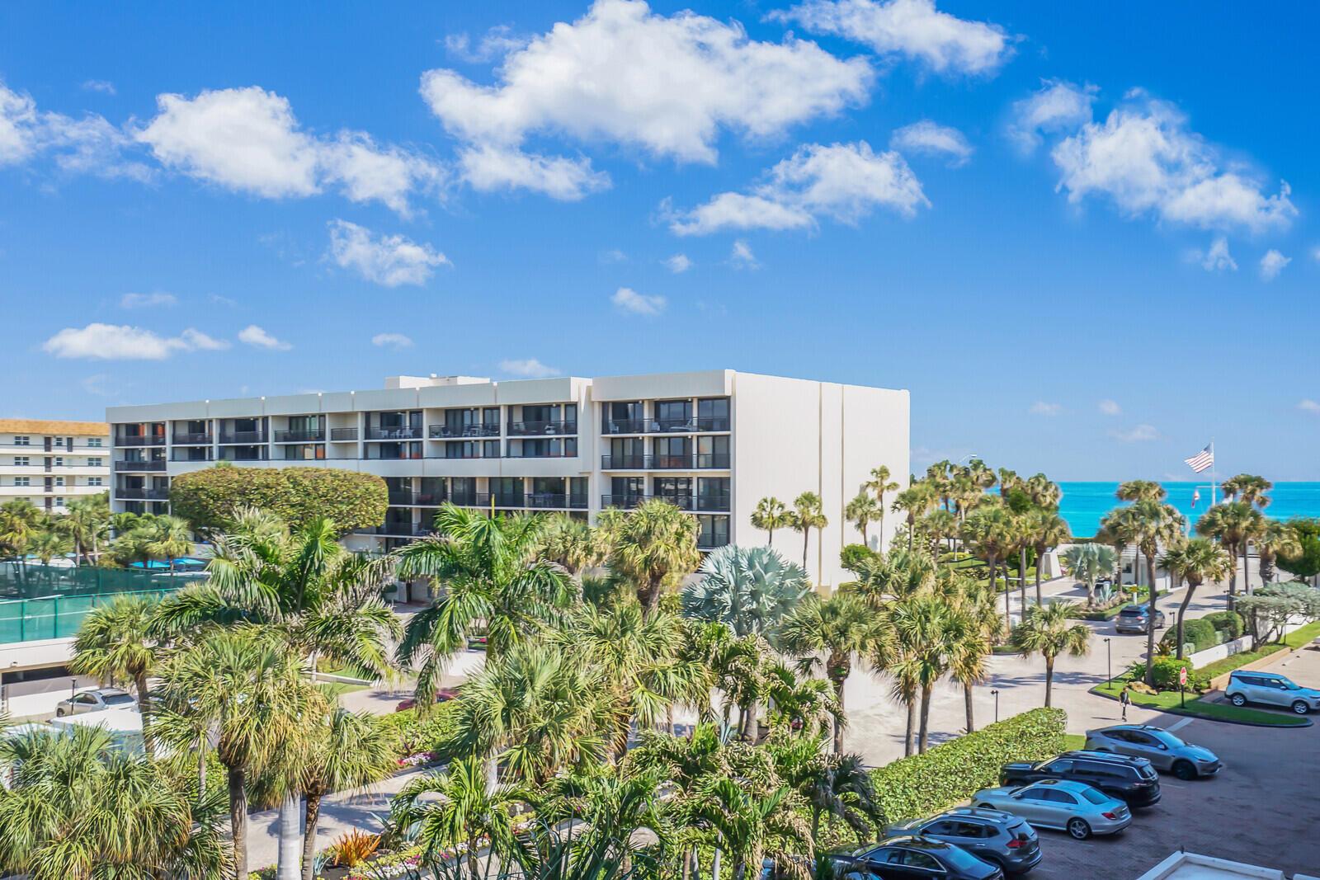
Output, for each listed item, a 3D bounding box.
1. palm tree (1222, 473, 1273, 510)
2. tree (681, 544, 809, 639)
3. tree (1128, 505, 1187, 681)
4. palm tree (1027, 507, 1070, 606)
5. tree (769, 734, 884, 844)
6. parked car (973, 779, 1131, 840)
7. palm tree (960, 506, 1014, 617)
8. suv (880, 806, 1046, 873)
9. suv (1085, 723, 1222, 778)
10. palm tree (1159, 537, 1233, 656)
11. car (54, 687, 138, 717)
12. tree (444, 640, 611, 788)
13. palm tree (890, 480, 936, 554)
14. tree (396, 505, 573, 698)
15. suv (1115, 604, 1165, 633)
[{"bbox_3d":[51.700,8.687,112.784,4.400,11.460,4.400,0,-2,0],"label":"palm tree"},{"bbox_3d":[3.544,8.325,52.816,5.190,8.023,5.190,0,-2,4],"label":"tree"},{"bbox_3d":[26.050,8.084,67.281,3.100,9.830,3.100,0,-2,0],"label":"tree"},{"bbox_3d":[27.757,9.079,91.613,3.038,8.512,3.038,-1,-2,17],"label":"palm tree"},{"bbox_3d":[4.556,9.921,35.210,3.141,3.674,3.141,0,-2,7],"label":"tree"},{"bbox_3d":[12.350,11.429,40.414,4.900,1.470,1.860,-1,-2,38],"label":"parked car"},{"bbox_3d":[23.100,9.110,89.760,3.700,9.180,3.700,0,-2,0],"label":"palm tree"},{"bbox_3d":[8.500,11.392,36.904,4.690,1.720,1.840,-1,-2,37],"label":"suv"},{"bbox_3d":[18.300,11.425,47.870,4.750,1.620,1.920,-1,-2,38],"label":"suv"},{"bbox_3d":[30.085,9.099,71.991,3.696,7.259,3.696,-1,-2,23],"label":"palm tree"},{"bbox_3d":[-26.800,12.506,60.843,4.600,1.660,1.860,-1,-2,36],"label":"car"},{"bbox_3d":[-3.948,9.085,38.736,4.860,6.040,4.860,0,-2,0],"label":"tree"},{"bbox_3d":[24.027,9.088,121.777,4.040,10.054,4.040,0,-2,11],"label":"palm tree"},{"bbox_3d":[-5.579,7.112,40.799,5.670,10.120,5.670,0,-2,0],"label":"tree"},{"bbox_3d":[32.262,11.985,85.934,1.900,1.680,4.700,-1,-2,39],"label":"suv"}]

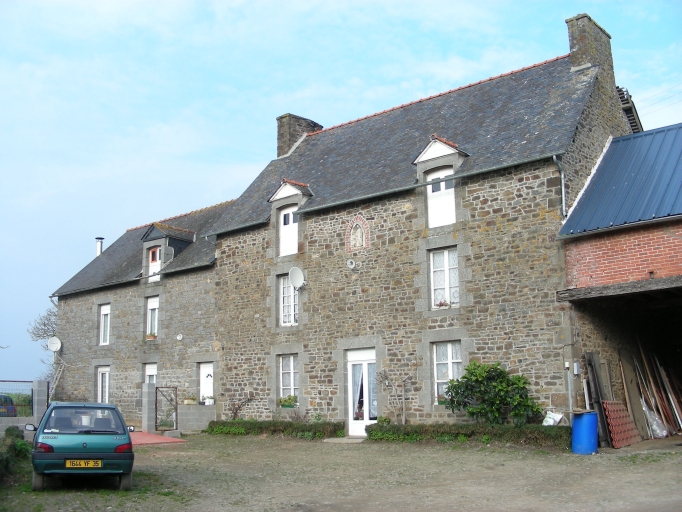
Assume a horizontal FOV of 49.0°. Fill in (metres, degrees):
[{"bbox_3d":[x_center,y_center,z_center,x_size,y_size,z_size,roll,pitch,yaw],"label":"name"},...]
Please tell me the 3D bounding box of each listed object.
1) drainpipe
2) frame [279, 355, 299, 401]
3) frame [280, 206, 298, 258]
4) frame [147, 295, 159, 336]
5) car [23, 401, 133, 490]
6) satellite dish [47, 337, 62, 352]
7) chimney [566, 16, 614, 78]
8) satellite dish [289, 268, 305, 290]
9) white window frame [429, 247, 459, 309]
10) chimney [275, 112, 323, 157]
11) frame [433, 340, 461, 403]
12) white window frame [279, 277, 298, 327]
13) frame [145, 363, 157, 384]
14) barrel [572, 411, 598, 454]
[{"bbox_3d":[5.246,-1.639,17.873,0.180,1.500,0.280,-10,-15,38],"label":"drainpipe"},{"bbox_3d":[-1.538,3.790,22.878,0.840,1.500,0.120,-10,-15,38],"label":"frame"},{"bbox_3d":[-1.555,-0.783,23.906,0.960,1.545,0.120,-10,-15,38],"label":"frame"},{"bbox_3d":[-6.836,2.275,27.589,0.760,1.520,0.120,-10,-15,38],"label":"frame"},{"bbox_3d":[-4.637,3.359,13.436,1.610,1.390,3.560,3,-12,-20],"label":"car"},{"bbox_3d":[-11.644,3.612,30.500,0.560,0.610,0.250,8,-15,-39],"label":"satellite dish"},{"bbox_3d":[7.420,-6.017,22.122,0.640,1.620,1.980,-10,-15,38],"label":"chimney"},{"bbox_3d":[-1.317,0.666,22.677,0.600,0.680,0.300,9,-15,-40],"label":"satellite dish"},{"bbox_3d":[2.850,0.620,19.965,0.970,1.609,0.120,-10,-15,38],"label":"white window frame"},{"bbox_3d":[-1.607,-4.505,29.852,0.700,1.660,1.940,-10,-15,38],"label":"chimney"},{"bbox_3d":[2.796,3.027,19.396,0.860,1.580,0.120,-10,-15,38],"label":"frame"},{"bbox_3d":[-1.502,1.390,23.470,0.960,1.588,0.120,-10,-15,38],"label":"white window frame"},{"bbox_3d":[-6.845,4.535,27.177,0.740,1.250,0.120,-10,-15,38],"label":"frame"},{"bbox_3d":[5.392,3.914,16.642,0.570,0.920,0.570,-10,-15,38],"label":"barrel"}]

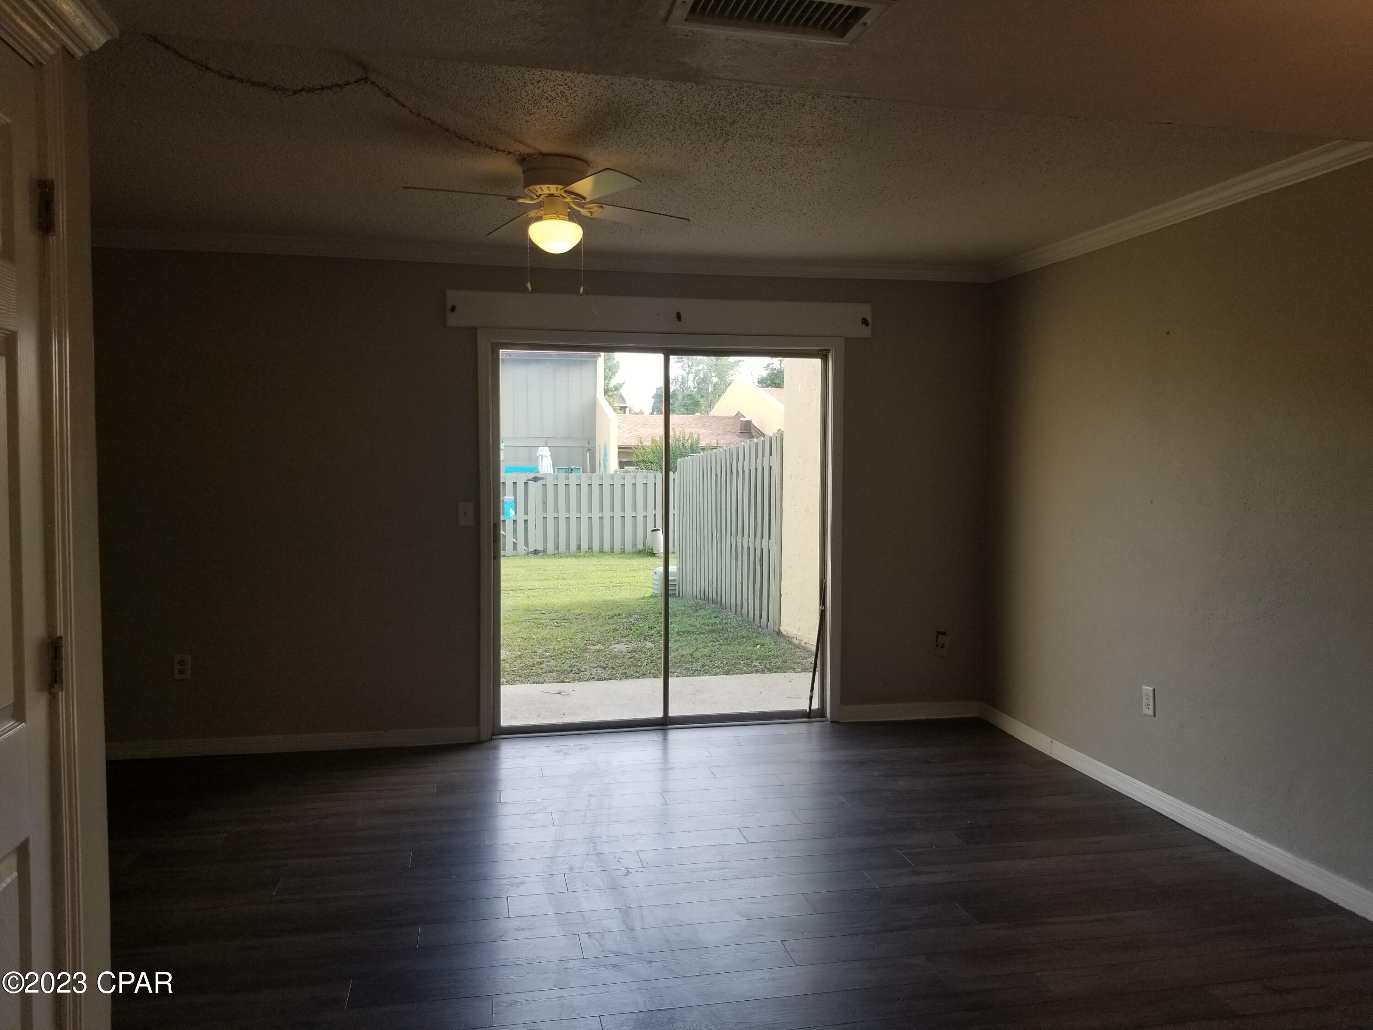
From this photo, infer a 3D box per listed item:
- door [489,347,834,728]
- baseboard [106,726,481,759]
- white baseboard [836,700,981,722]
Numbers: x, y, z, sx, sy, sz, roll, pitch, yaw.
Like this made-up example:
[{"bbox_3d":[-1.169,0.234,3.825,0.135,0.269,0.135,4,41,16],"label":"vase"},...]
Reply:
[{"bbox_3d":[-0.113,0.128,5.386,1.750,1.967,0.070,0,3,-11],"label":"door"},{"bbox_3d":[-1.940,1.105,5.009,1.847,0.082,0.015,0,3,-11],"label":"baseboard"},{"bbox_3d":[1.229,1.079,5.654,0.814,0.086,0.015,0,3,-11],"label":"white baseboard"}]

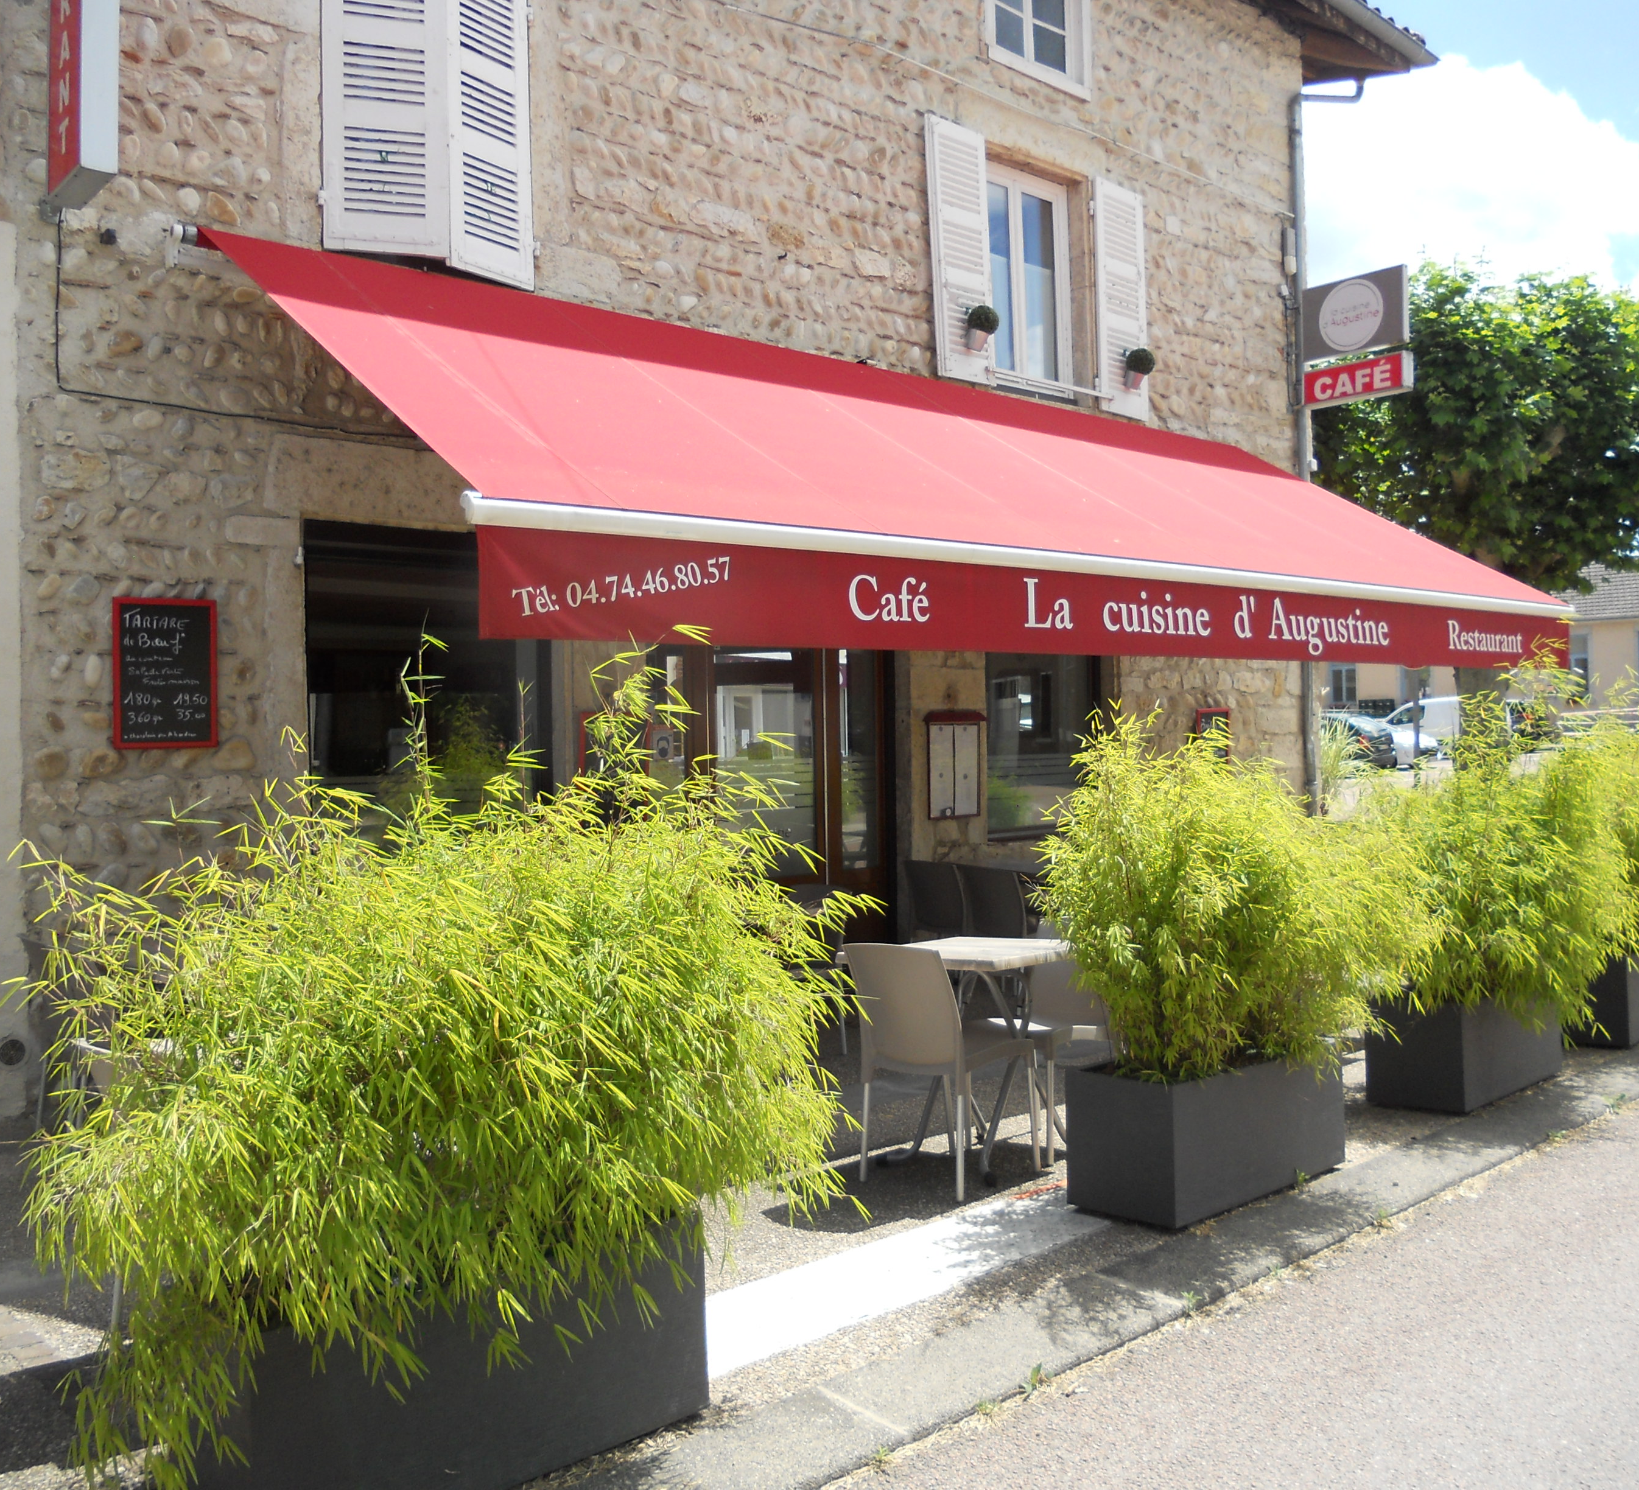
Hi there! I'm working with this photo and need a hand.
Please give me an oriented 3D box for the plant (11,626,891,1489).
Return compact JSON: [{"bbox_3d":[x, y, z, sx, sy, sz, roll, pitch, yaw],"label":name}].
[{"bbox_3d":[-0.743,0.615,3.302,1.550,1.580,1.050,-1,0,-43],"label":"plant"}]

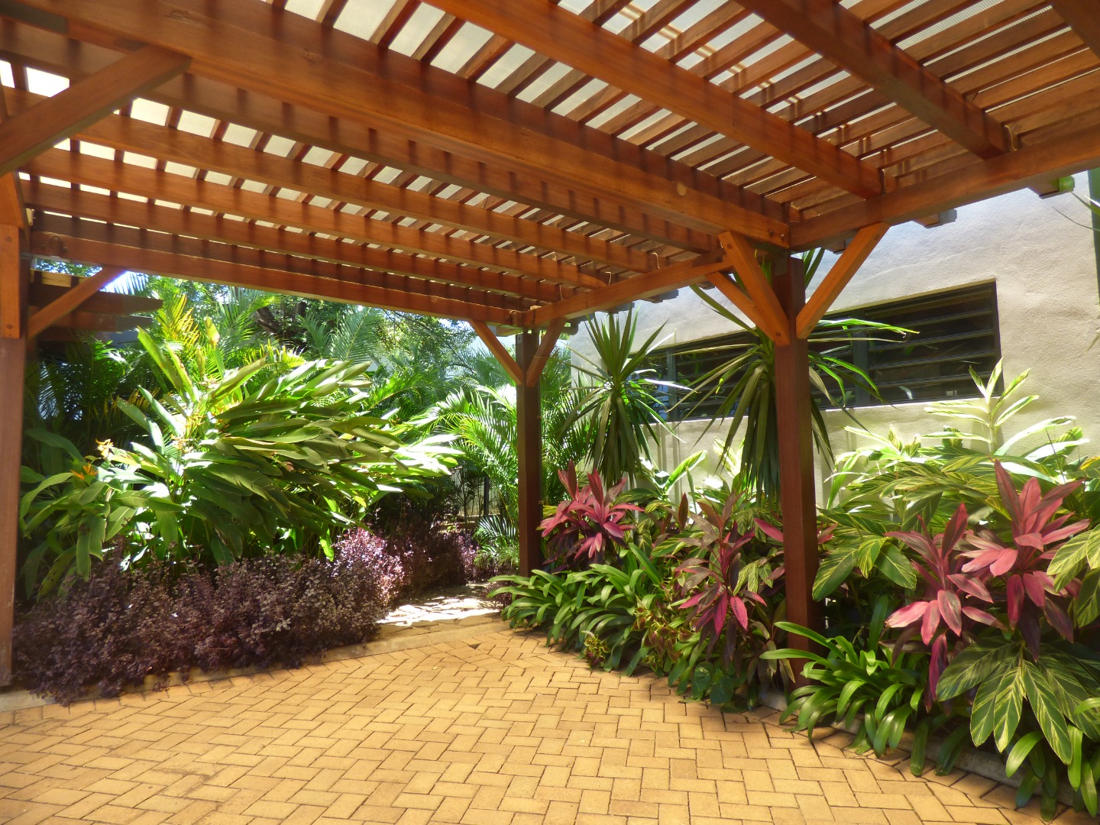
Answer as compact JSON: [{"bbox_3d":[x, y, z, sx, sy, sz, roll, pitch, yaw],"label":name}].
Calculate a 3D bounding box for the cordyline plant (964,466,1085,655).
[{"bbox_3d":[2.288,0.694,3.088,0.524,0.865,0.550,-4,-6,36],"label":"cordyline plant"}]

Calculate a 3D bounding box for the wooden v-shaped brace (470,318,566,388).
[{"bbox_3d":[-0.286,-0.558,5.858,0.878,0.603,0.432,0,-5,-3],"label":"wooden v-shaped brace"}]

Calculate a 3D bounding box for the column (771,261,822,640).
[{"bbox_3d":[1.509,0.346,3.887,0.147,2.581,0.140,3,-6,-38],"label":"column"}]

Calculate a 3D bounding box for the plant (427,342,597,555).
[{"bbox_3d":[-0.473,0.515,7.860,1.899,2.554,1.768,0,-5,-3],"label":"plant"}]

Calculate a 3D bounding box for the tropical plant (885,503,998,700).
[{"bbox_3d":[2.016,0.966,3.295,0.511,0.930,0.524,-4,-6,31],"label":"tropical plant"}]

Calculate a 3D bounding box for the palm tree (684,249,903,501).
[{"bbox_3d":[1.776,-0.227,4.676,1.441,1.703,1.284,-3,-5,21],"label":"palm tree"}]

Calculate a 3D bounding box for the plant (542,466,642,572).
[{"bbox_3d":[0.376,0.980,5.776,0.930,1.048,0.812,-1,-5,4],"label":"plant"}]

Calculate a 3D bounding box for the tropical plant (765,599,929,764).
[{"bbox_3d":[1.581,1.351,3.408,0.799,0.590,0.681,-3,-5,24],"label":"tropical plant"}]

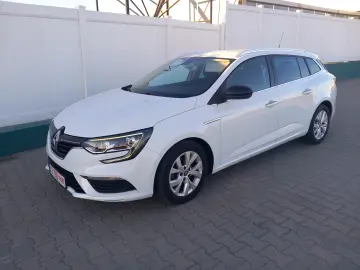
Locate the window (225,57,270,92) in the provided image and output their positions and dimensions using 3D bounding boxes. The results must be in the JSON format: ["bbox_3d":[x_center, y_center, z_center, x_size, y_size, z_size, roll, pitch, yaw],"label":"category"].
[{"bbox_3d":[0.752,-0.673,3.116,0.950,0.400,0.080,-14,-7,-38],"label":"window"}]

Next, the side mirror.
[{"bbox_3d":[0.591,-0.411,2.787,0.160,0.145,0.210,-14,19,-38],"label":"side mirror"}]

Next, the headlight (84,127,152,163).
[{"bbox_3d":[-0.540,0.078,2.404,0.460,0.270,0.470,-14,19,-38],"label":"headlight"}]

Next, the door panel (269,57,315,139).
[{"bbox_3d":[1.518,-0.536,3.767,1.020,1.050,0.260,-14,19,-38],"label":"door panel"}]

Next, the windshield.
[{"bbox_3d":[0.049,-0.753,3.491,0.860,0.130,1.360,-43,35,-25],"label":"windshield"}]

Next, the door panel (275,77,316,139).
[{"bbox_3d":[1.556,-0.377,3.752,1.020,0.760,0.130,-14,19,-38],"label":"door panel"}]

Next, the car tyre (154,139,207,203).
[{"bbox_3d":[0.013,0.352,2.678,0.632,0.632,0.210,-14,19,-38],"label":"car tyre"}]

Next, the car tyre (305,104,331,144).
[{"bbox_3d":[2.097,-0.161,4.337,0.632,0.632,0.210,-14,19,-38],"label":"car tyre"}]

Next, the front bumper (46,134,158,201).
[{"bbox_3d":[-0.955,0.180,2.857,0.620,0.550,1.780,-14,19,-38],"label":"front bumper"}]

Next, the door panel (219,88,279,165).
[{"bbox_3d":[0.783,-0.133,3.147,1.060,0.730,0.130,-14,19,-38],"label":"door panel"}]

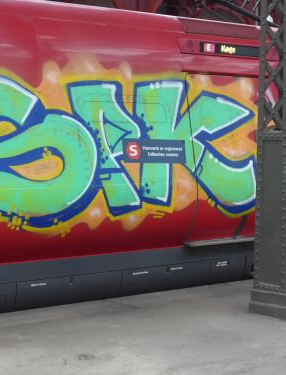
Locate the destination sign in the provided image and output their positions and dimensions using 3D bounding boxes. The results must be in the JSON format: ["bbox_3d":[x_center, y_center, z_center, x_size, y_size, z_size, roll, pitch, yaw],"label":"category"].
[{"bbox_3d":[1.048,-1.642,10.749,1.034,0.127,0.060,-2,4,-39],"label":"destination sign"}]

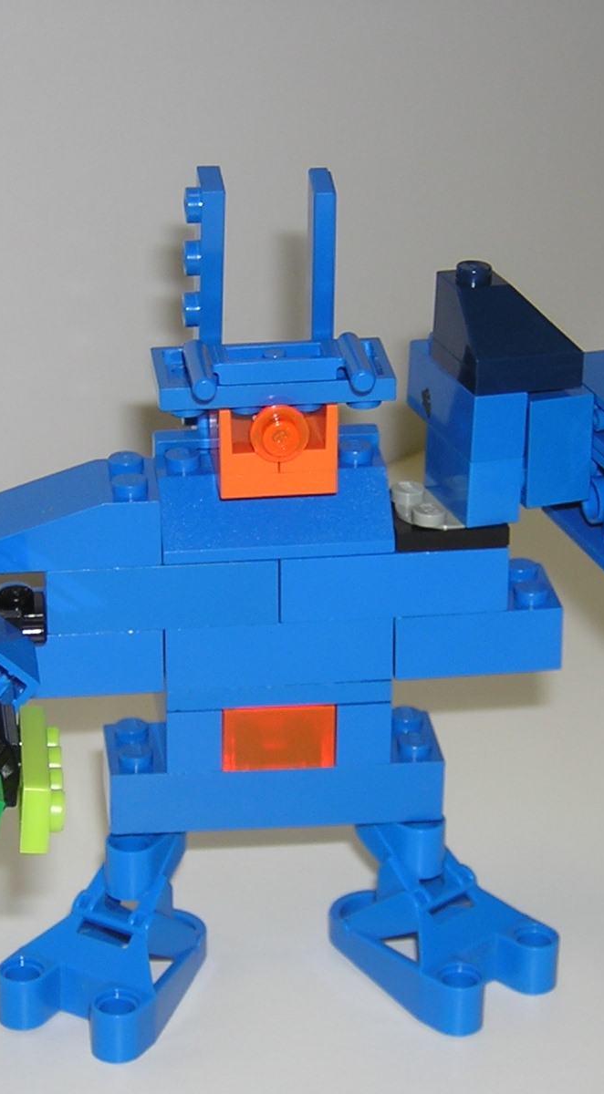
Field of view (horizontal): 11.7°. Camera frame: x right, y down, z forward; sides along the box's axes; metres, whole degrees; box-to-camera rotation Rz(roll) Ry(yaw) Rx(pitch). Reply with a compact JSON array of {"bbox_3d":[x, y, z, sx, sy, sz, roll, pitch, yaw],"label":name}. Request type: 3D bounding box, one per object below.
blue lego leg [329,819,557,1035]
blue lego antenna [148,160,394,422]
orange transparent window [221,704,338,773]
[{"bbox_3d":[0.017,0.051,0.424,0.038,0.022,0.024,21,31,40],"label":"blue lego leg"},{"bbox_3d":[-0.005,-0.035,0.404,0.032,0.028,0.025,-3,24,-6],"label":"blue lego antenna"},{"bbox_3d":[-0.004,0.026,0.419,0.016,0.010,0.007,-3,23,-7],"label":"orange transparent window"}]

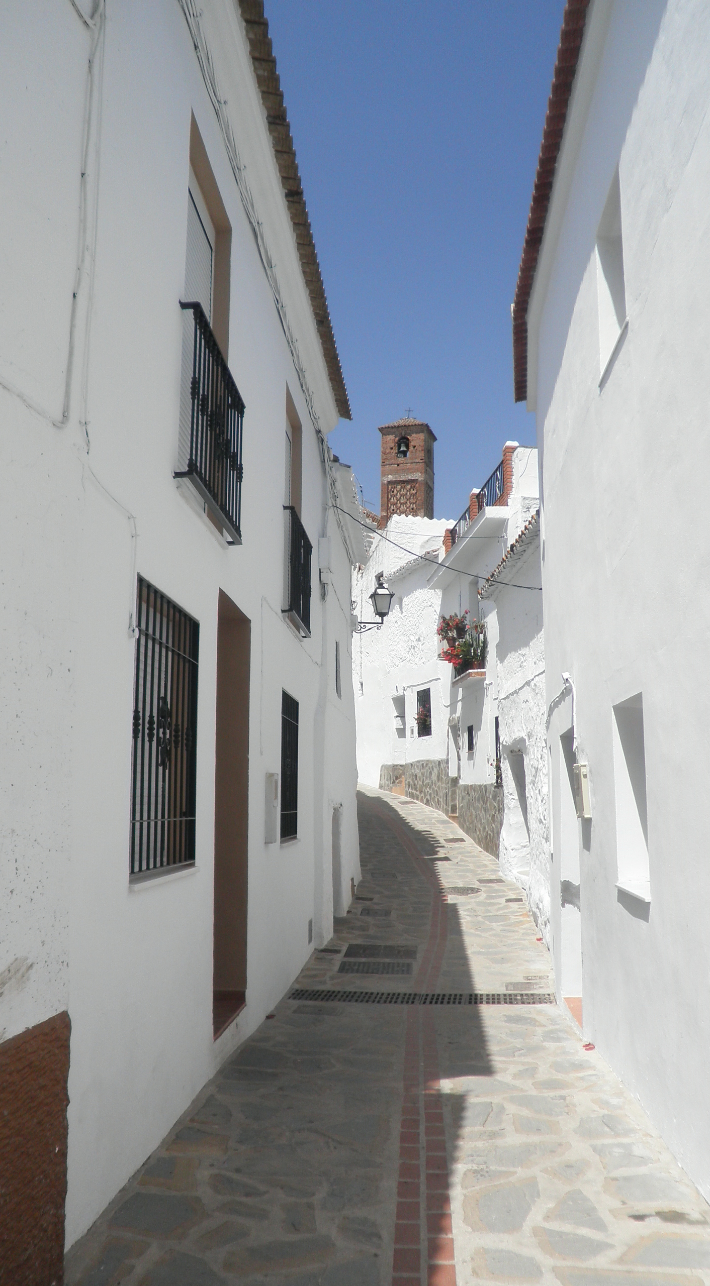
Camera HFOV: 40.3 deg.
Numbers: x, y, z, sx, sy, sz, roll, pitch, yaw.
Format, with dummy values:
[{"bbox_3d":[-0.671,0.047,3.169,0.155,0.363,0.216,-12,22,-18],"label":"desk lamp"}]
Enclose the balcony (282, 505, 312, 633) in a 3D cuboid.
[{"bbox_3d":[-0.563,-0.676,9.789,0.123,1.020,1.534,-1,-10,4],"label":"balcony"}]

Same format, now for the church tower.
[{"bbox_3d":[3.640,-8.877,65.335,3.300,12.500,3.200,-3,-10,14],"label":"church tower"}]

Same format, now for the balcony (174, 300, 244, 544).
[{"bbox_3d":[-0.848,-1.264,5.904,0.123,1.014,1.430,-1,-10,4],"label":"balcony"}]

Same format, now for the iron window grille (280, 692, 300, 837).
[{"bbox_3d":[-0.621,1.188,9.369,0.052,1.370,1.183,-1,-10,4],"label":"iron window grille"}]

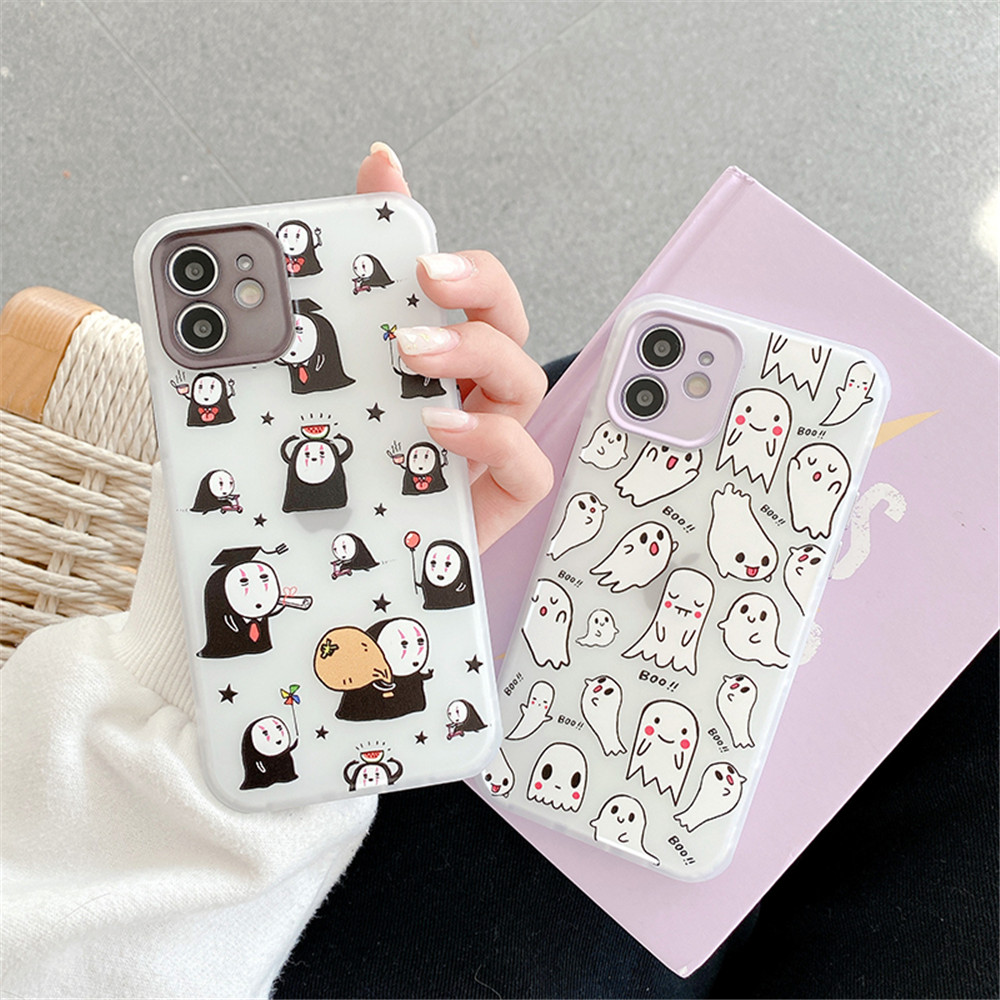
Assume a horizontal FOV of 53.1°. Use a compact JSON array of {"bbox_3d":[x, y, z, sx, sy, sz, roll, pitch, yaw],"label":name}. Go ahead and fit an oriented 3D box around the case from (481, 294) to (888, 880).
[{"bbox_3d":[0.048,0.024,0.277,0.076,0.011,0.151,19,93,13],"label":"case"}]

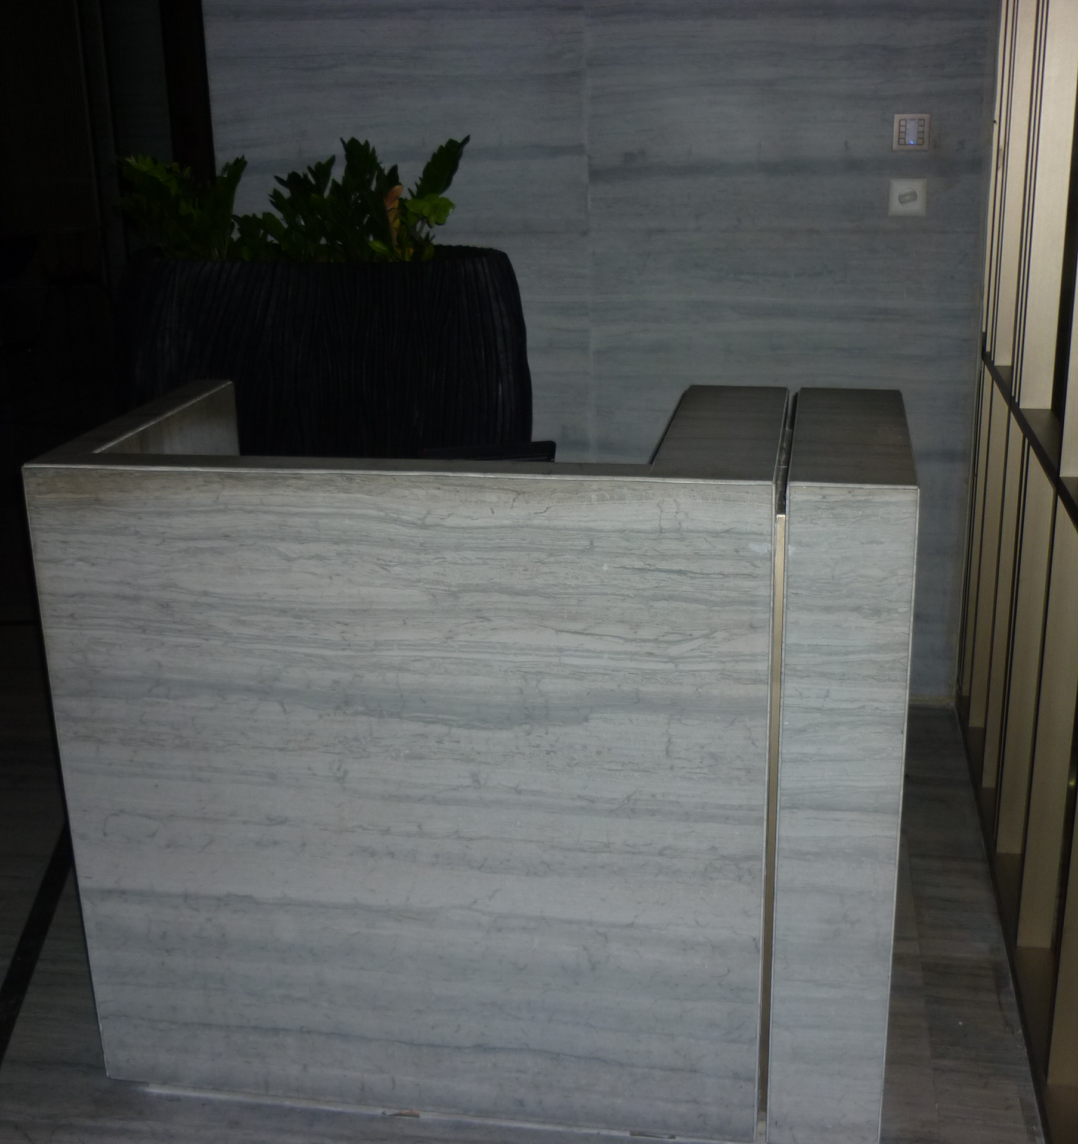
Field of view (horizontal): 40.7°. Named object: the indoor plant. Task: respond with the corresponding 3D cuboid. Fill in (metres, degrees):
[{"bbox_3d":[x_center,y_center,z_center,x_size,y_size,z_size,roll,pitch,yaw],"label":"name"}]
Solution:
[{"bbox_3d":[-0.509,-0.262,3.519,1.020,1.510,0.580,2,18,11],"label":"indoor plant"}]

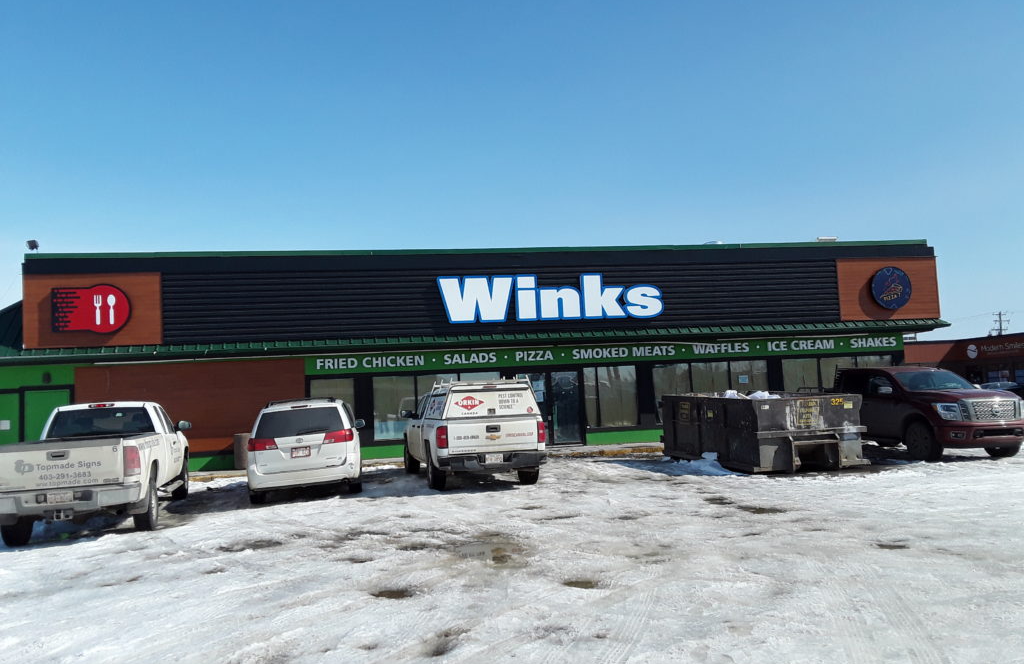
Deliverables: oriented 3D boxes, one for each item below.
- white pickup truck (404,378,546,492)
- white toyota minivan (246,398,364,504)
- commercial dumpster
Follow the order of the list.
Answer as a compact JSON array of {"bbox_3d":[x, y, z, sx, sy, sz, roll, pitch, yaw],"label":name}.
[{"bbox_3d":[-0.965,2.000,16.950,2.080,1.980,5.840,-2,-4,-13],"label":"white pickup truck"},{"bbox_3d":[-4.030,2.230,16.450,2.000,1.780,5.080,-3,-4,-11],"label":"white toyota minivan"},{"bbox_3d":[5.170,2.040,17.700,2.420,1.380,4.100,-2,-3,-13],"label":"commercial dumpster"}]

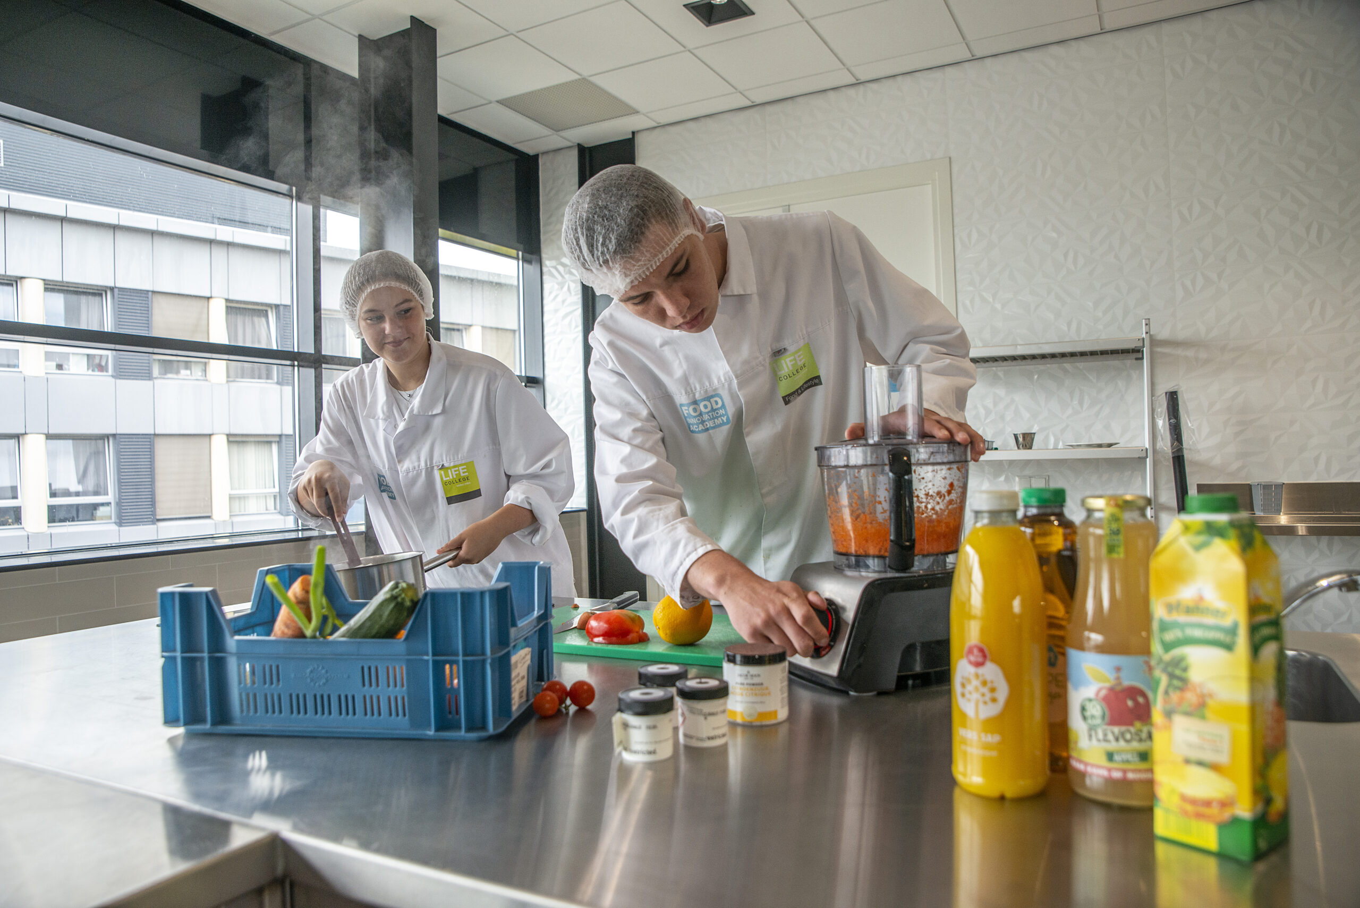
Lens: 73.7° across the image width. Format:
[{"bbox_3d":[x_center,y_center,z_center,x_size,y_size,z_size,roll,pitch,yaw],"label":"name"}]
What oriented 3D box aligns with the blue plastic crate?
[{"bbox_3d":[-0.380,0.232,1.150,0.390,0.168,0.288,-1,0,5],"label":"blue plastic crate"}]

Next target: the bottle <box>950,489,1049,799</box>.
[{"bbox_3d":[0.284,0.163,0.812,0.084,0.259,0.084,-1,0,44],"label":"bottle"}]

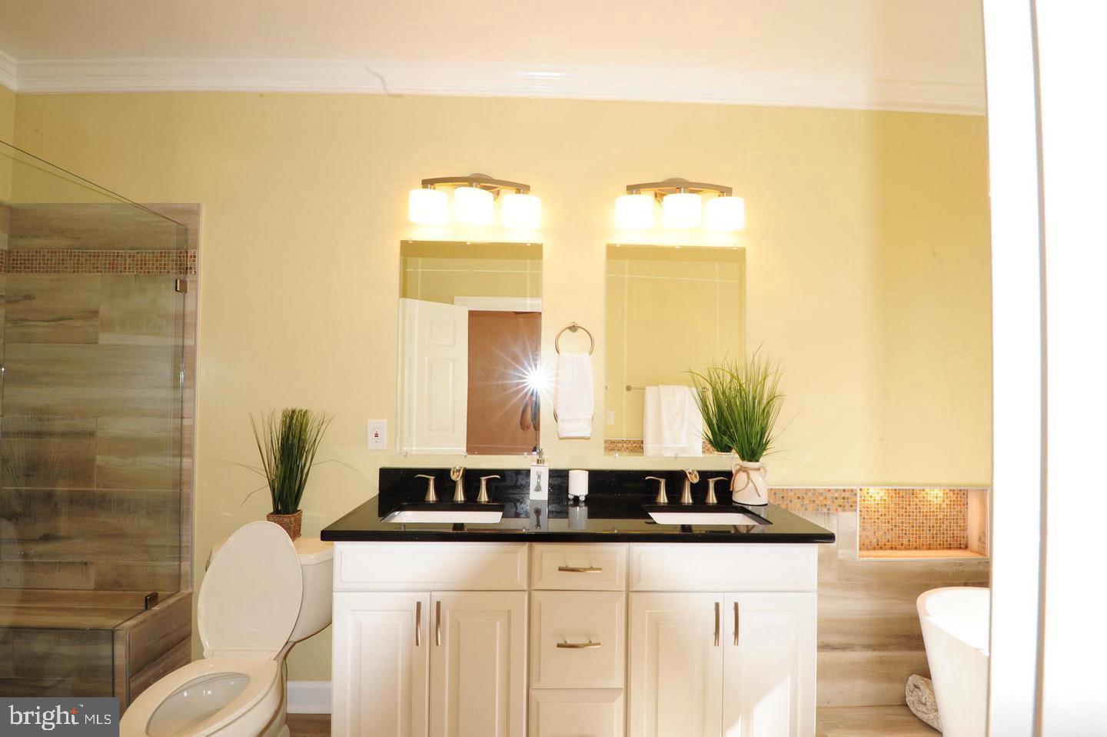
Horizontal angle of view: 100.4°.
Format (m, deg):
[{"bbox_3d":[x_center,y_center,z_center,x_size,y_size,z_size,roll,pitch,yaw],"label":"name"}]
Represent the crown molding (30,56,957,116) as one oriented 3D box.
[{"bbox_3d":[-0.177,-1.234,1.968,4.245,0.092,0.085,1,-2,-2],"label":"crown molding"}]

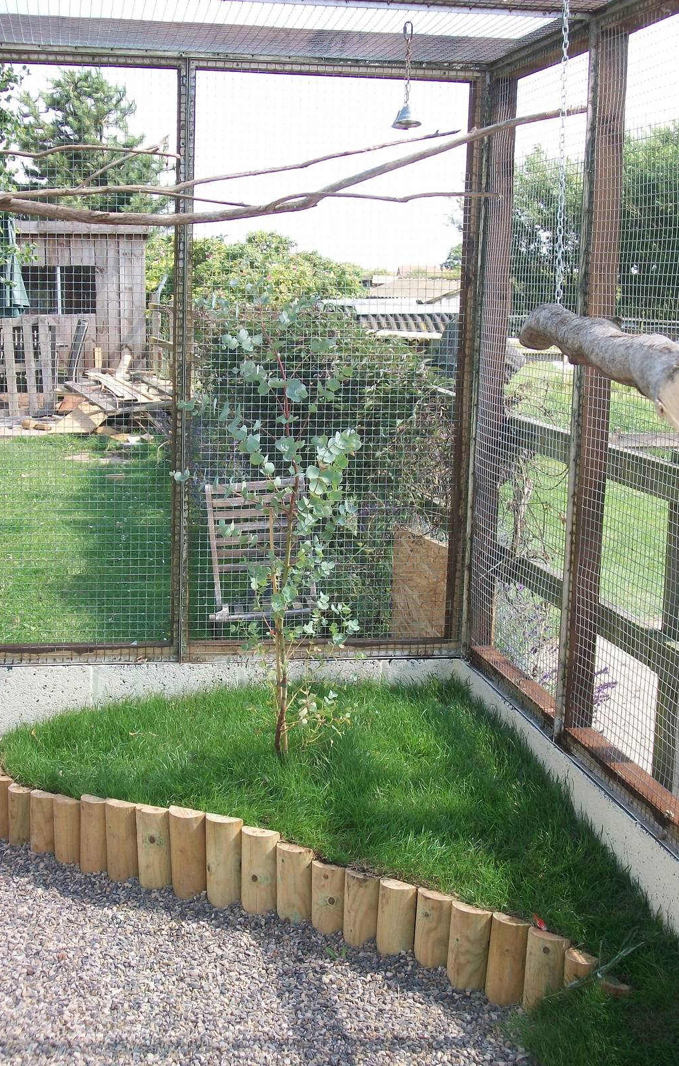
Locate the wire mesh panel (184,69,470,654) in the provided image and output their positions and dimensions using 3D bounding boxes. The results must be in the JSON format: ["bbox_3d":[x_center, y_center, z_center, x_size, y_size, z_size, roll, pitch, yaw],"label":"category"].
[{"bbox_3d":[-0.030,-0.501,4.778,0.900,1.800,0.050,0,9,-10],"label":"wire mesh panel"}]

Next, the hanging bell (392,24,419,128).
[{"bbox_3d":[0.176,-1.185,3.993,0.072,0.268,0.072,0,9,-10],"label":"hanging bell"}]

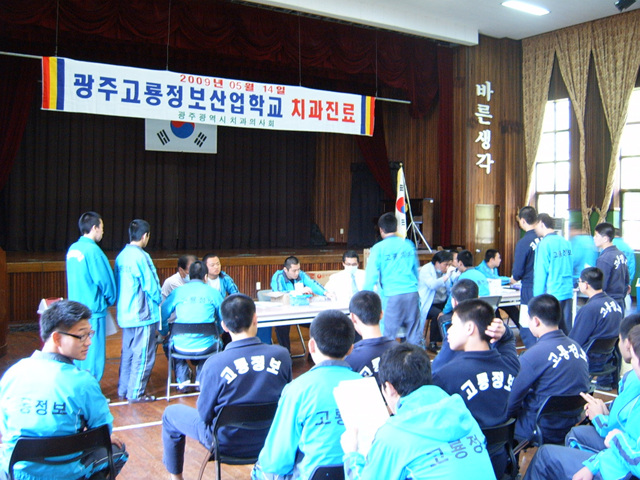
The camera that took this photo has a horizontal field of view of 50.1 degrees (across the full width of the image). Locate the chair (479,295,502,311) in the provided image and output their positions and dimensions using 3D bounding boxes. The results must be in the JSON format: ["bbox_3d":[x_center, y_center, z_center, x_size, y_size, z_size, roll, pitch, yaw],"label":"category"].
[{"bbox_3d":[1.957,1.043,8.500,0.450,0.770,0.500,-2,3,-45],"label":"chair"}]

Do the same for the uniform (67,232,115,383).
[{"bbox_3d":[-2.154,0.620,6.450,0.360,1.770,0.500,-2,3,-44],"label":"uniform"}]

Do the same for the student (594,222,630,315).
[{"bbox_3d":[3.121,0.638,7.300,0.480,1.670,0.340,-2,3,-38],"label":"student"}]

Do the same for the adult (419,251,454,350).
[{"bbox_3d":[1.503,0.779,8.750,0.680,1.280,0.520,1,2,25],"label":"adult"}]

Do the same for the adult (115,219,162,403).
[{"bbox_3d":[-1.724,0.648,6.500,0.500,1.710,0.370,2,3,43],"label":"adult"}]

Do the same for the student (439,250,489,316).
[{"bbox_3d":[1.829,0.779,8.600,0.750,1.290,0.520,2,3,43],"label":"student"}]

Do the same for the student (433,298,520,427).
[{"bbox_3d":[0.740,0.961,3.700,0.600,1.300,0.760,0,2,-19],"label":"student"}]

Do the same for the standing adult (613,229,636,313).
[{"bbox_3d":[4.085,0.620,9.300,0.500,1.640,0.370,-1,2,-27],"label":"standing adult"}]

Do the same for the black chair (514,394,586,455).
[{"bbox_3d":[1.321,1.213,4.080,0.450,0.760,0.500,-1,2,-26],"label":"black chair"}]

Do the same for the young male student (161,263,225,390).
[{"bbox_3d":[-1.248,0.848,6.750,0.600,1.290,0.750,-1,2,-14],"label":"young male student"}]

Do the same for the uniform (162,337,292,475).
[{"bbox_3d":[-0.570,1.022,4.130,0.700,0.940,0.720,0,2,-12],"label":"uniform"}]

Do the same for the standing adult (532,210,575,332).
[{"bbox_3d":[2.600,0.598,7.650,0.520,1.780,0.380,-1,2,-36],"label":"standing adult"}]

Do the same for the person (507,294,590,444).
[{"bbox_3d":[1.280,0.953,4.320,0.540,1.280,0.740,-1,2,-31],"label":"person"}]

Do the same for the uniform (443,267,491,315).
[{"bbox_3d":[1.829,0.664,8.600,0.500,0.640,0.500,2,3,41],"label":"uniform"}]

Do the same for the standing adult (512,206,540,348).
[{"bbox_3d":[2.419,0.559,7.900,0.500,1.830,0.420,-2,3,-43],"label":"standing adult"}]

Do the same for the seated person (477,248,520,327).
[{"bbox_3d":[2.374,0.769,9.150,0.750,1.270,0.540,1,2,30],"label":"seated person"}]

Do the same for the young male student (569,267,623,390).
[{"bbox_3d":[2.468,0.871,6.150,0.520,1.290,0.750,-1,2,-30],"label":"young male student"}]

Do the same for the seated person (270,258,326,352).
[{"bbox_3d":[-0.266,0.805,8.450,0.600,1.250,0.750,-1,3,-32],"label":"seated person"}]

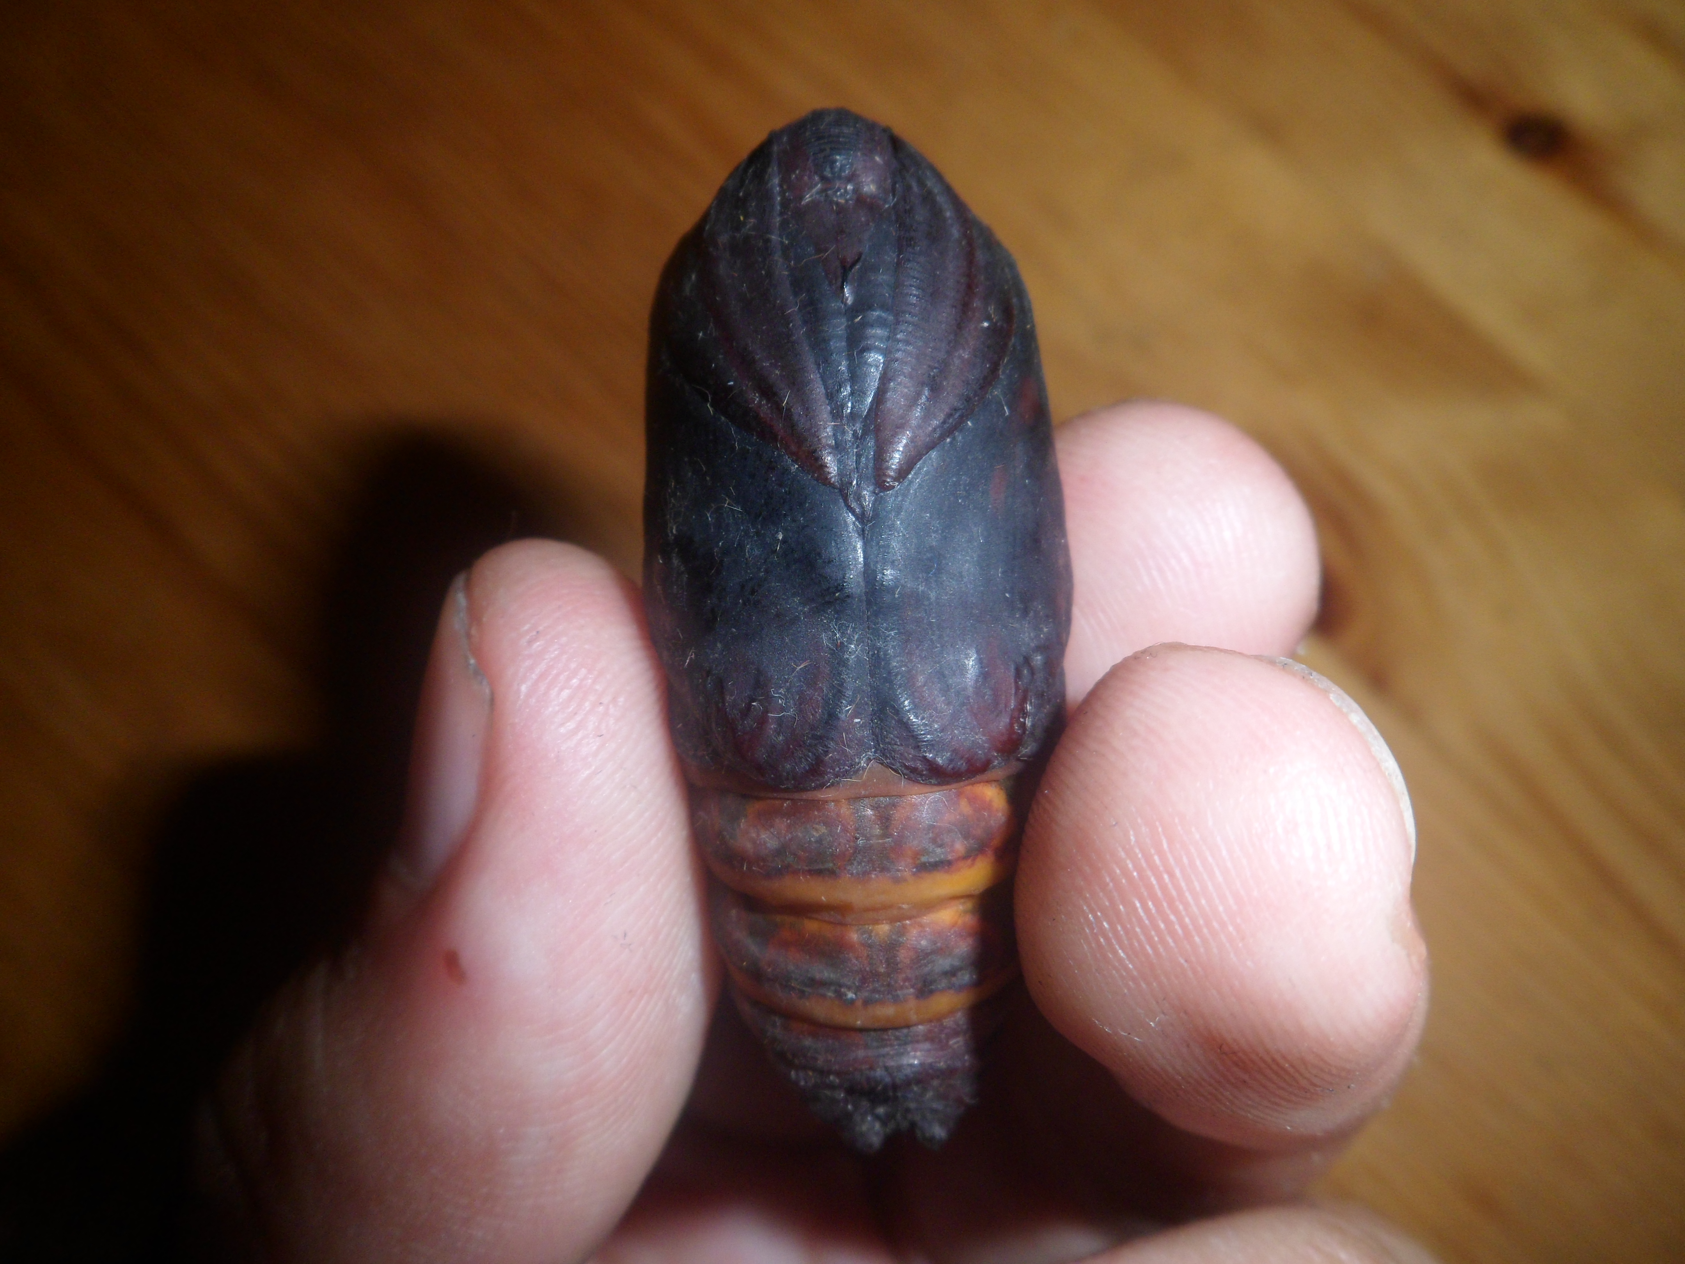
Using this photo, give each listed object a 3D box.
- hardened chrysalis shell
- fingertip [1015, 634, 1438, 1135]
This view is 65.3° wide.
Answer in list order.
[{"bbox_3d":[0.001,0.000,0.058,0.018,0.018,0.046,-3,95,1],"label":"hardened chrysalis shell"},{"bbox_3d":[0.015,0.011,0.054,0.015,0.022,0.018,-27,64,-7],"label":"fingertip"}]

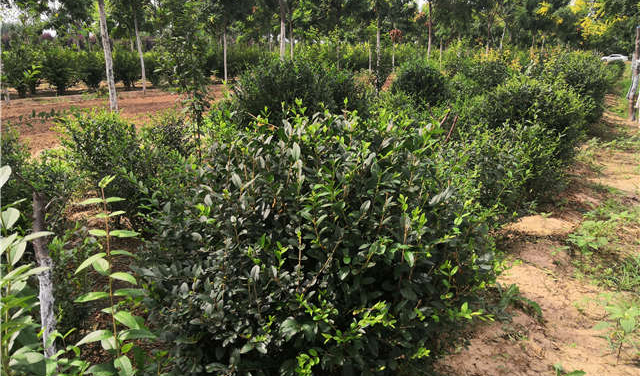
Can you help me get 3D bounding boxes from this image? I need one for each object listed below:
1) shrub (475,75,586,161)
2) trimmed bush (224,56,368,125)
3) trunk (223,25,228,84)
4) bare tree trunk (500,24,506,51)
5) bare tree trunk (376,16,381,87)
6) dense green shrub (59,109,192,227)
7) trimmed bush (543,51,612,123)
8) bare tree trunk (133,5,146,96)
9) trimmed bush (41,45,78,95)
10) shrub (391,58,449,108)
[{"bbox_3d":[3.115,-1.050,7.388,1.600,1.170,1.600,6,17,22],"label":"shrub"},{"bbox_3d":[-0.337,-1.120,7.161,1.950,1.430,1.950,-1,16,-3],"label":"trimmed bush"},{"bbox_3d":[-4.470,-6.329,23.613,0.140,2.670,0.140,-3,16,-10],"label":"trunk"},{"bbox_3d":[9.227,-6.779,25.101,0.160,2.740,0.160,5,16,19],"label":"bare tree trunk"},{"bbox_3d":[2.095,-4.769,17.876,0.120,2.730,0.120,2,16,6],"label":"bare tree trunk"},{"bbox_3d":[-1.913,-0.256,4.910,1.250,0.970,1.250,-6,17,-21],"label":"dense green shrub"},{"bbox_3d":[5.528,-2.148,10.716,1.500,1.510,1.500,8,17,26],"label":"trimmed bush"},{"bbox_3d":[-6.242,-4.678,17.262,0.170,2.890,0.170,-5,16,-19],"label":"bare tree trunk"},{"bbox_3d":[-9.345,-4.235,17.908,1.350,1.690,1.350,-8,17,-26],"label":"trimmed bush"},{"bbox_3d":[2.140,-2.069,10.738,1.300,1.350,1.300,3,16,11],"label":"shrub"}]

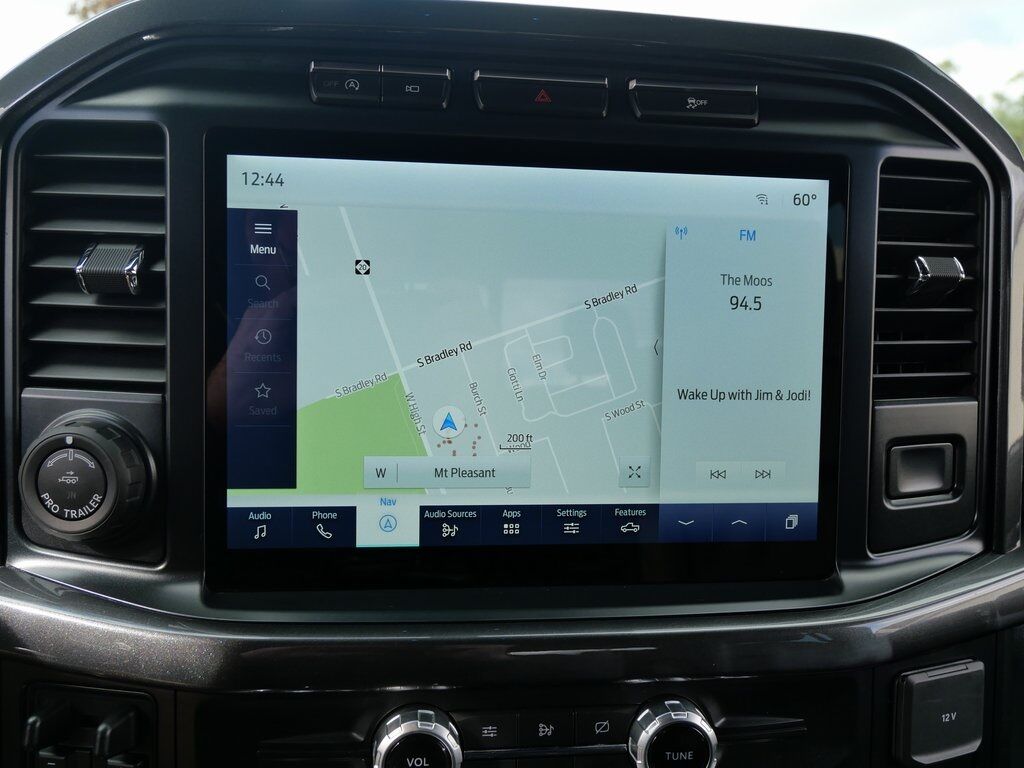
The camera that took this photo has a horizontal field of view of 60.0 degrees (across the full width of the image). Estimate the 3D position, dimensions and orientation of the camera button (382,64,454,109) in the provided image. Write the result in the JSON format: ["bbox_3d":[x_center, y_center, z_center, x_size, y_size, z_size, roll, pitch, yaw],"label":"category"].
[{"bbox_3d":[-0.040,-0.123,0.371,0.028,0.017,0.010,1,-3,-7],"label":"camera button"}]

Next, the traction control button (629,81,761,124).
[{"bbox_3d":[0.080,-0.121,0.387,0.056,0.017,0.010,1,-3,-7],"label":"traction control button"}]

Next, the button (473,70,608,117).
[{"bbox_3d":[0.013,-0.122,0.378,0.057,0.017,0.010,1,-3,-7],"label":"button"}]

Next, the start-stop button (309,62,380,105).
[{"bbox_3d":[-0.069,-0.123,0.367,0.028,0.017,0.010,1,-3,-7],"label":"start-stop button"}]

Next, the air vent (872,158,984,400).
[{"bbox_3d":[0.189,-0.046,0.411,0.054,0.108,0.027,1,3,-7],"label":"air vent"}]

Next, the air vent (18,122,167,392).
[{"bbox_3d":[-0.169,-0.051,0.364,0.056,0.107,0.027,1,3,-7],"label":"air vent"}]

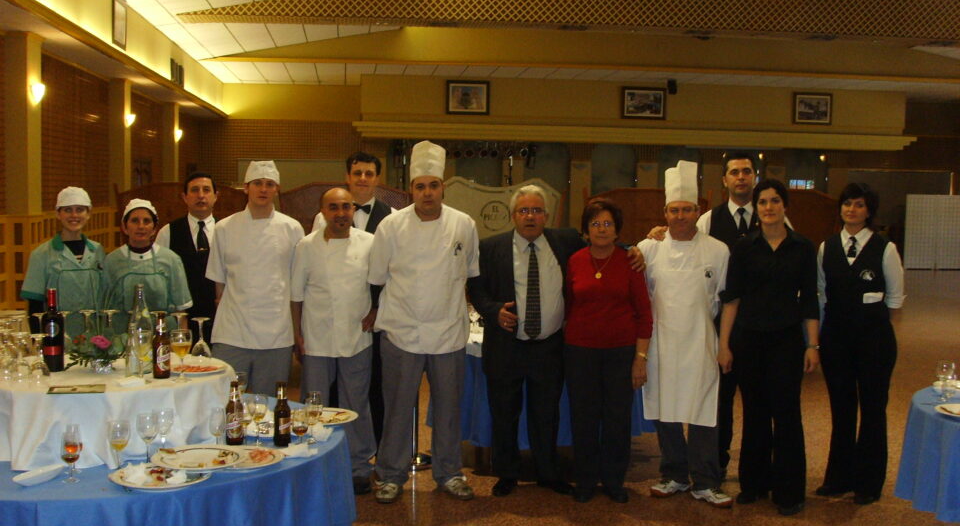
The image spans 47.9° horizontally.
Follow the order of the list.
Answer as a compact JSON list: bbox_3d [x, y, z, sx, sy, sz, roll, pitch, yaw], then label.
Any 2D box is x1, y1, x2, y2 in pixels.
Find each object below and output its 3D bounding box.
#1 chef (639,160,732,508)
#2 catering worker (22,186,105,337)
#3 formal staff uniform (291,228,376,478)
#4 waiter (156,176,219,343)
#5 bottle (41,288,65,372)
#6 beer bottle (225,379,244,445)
[{"bbox_3d":[1.113,0.365,5.874,0.500,1.815,0.360,2,4,9],"label":"chef"},{"bbox_3d":[-2.112,0.420,5.502,0.460,1.606,0.300,0,4,-19],"label":"catering worker"},{"bbox_3d":[-0.785,0.483,5.890,0.480,1.345,0.300,1,4,-5],"label":"formal staff uniform"},{"bbox_3d":[-1.629,0.330,6.300,0.520,1.720,0.330,0,4,-12],"label":"waiter"},{"bbox_3d":[-1.539,0.239,3.898,0.076,0.297,0.076,1,4,0],"label":"bottle"},{"bbox_3d":[-0.827,0.505,3.645,0.061,0.216,0.061,0,5,-10],"label":"beer bottle"}]

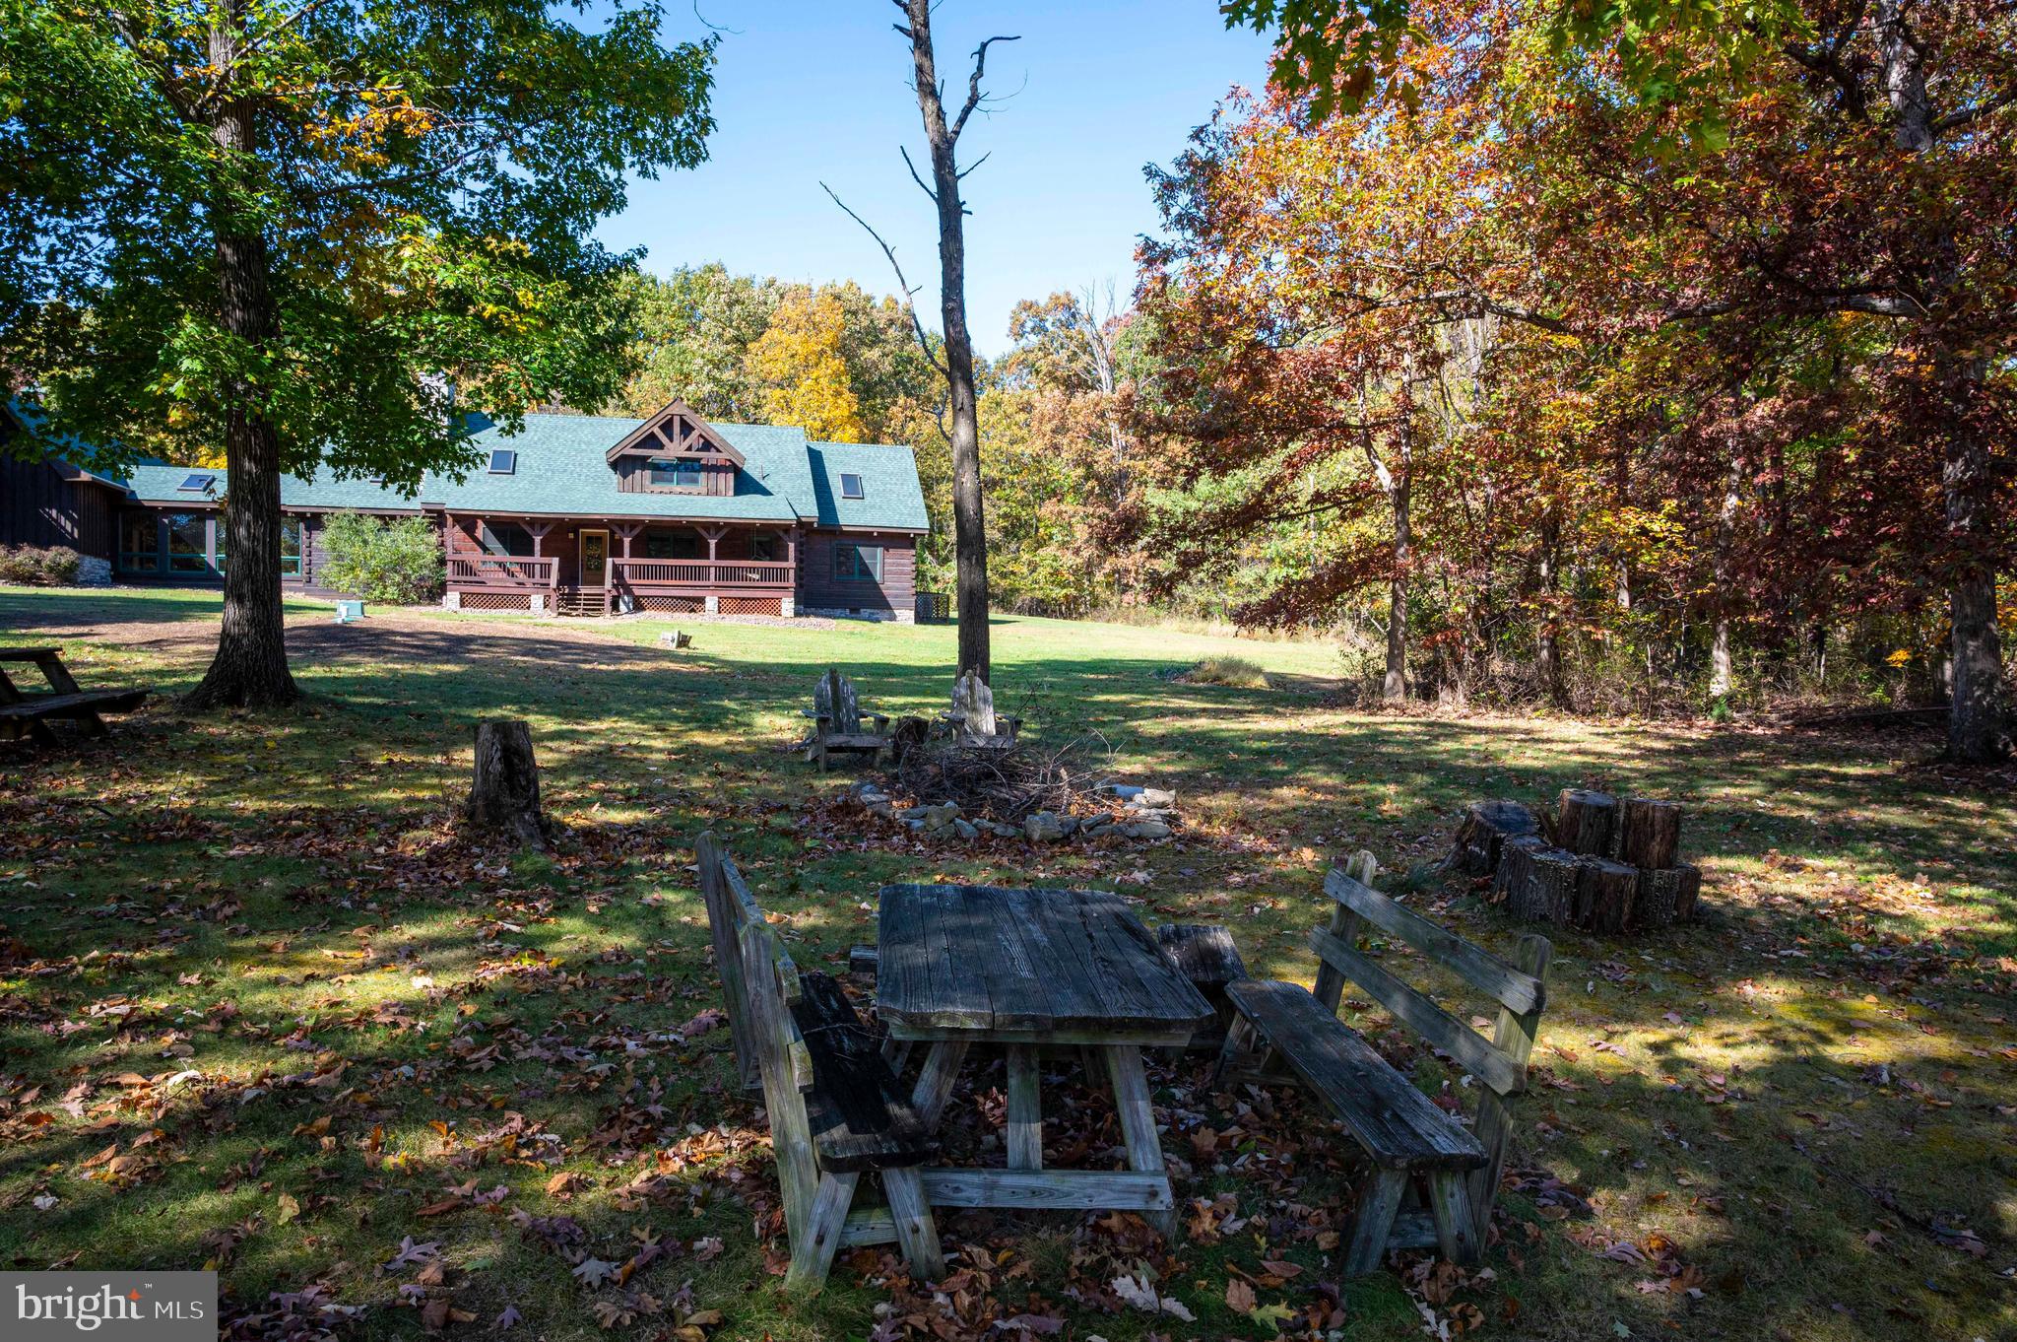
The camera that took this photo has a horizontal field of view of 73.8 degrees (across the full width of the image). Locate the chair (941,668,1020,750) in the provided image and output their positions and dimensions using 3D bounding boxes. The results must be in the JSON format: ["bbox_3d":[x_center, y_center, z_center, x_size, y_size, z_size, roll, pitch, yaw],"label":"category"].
[{"bbox_3d":[-0.320,0.490,13.550,0.770,0.980,0.920,0,1,-16],"label":"chair"}]

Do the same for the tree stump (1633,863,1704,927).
[{"bbox_3d":[3.750,1.261,7.650,0.350,0.290,0.350,4,2,29],"label":"tree stump"}]

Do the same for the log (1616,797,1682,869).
[{"bbox_3d":[3.727,0.957,7.800,0.360,0.355,0.360,1,1,0],"label":"log"}]

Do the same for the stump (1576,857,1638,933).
[{"bbox_3d":[3.630,1.365,8.150,0.380,0.380,0.380,0,1,24],"label":"stump"}]

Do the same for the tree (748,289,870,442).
[{"bbox_3d":[-10.300,-10.600,69.000,6.500,17.000,6.500,0,1,0],"label":"tree"}]

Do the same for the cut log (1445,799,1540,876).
[{"bbox_3d":[3.487,1.245,9.700,0.700,0.500,0.650,0,1,20],"label":"cut log"}]

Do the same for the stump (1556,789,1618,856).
[{"bbox_3d":[3.383,0.921,7.850,0.345,0.360,0.345,1,1,0],"label":"stump"}]

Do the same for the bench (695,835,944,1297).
[{"bbox_3d":[-0.627,1.079,4.151,0.545,0.921,1.720,1,1,-16],"label":"bench"}]

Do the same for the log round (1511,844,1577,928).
[{"bbox_3d":[3.320,1.345,8.350,0.420,0.390,0.420,0,1,22],"label":"log round"}]

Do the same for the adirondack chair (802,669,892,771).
[{"bbox_3d":[-1.575,0.507,13.100,0.750,0.950,0.900,1,1,-20],"label":"adirondack chair"}]

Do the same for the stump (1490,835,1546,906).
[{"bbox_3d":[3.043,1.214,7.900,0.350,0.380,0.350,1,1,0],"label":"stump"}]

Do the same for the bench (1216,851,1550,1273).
[{"bbox_3d":[1.165,1.182,4.554,0.590,0.950,1.730,1,2,-5],"label":"bench"}]

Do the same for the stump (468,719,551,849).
[{"bbox_3d":[-3.540,0.745,9.500,0.580,0.790,0.550,0,1,-20],"label":"stump"}]

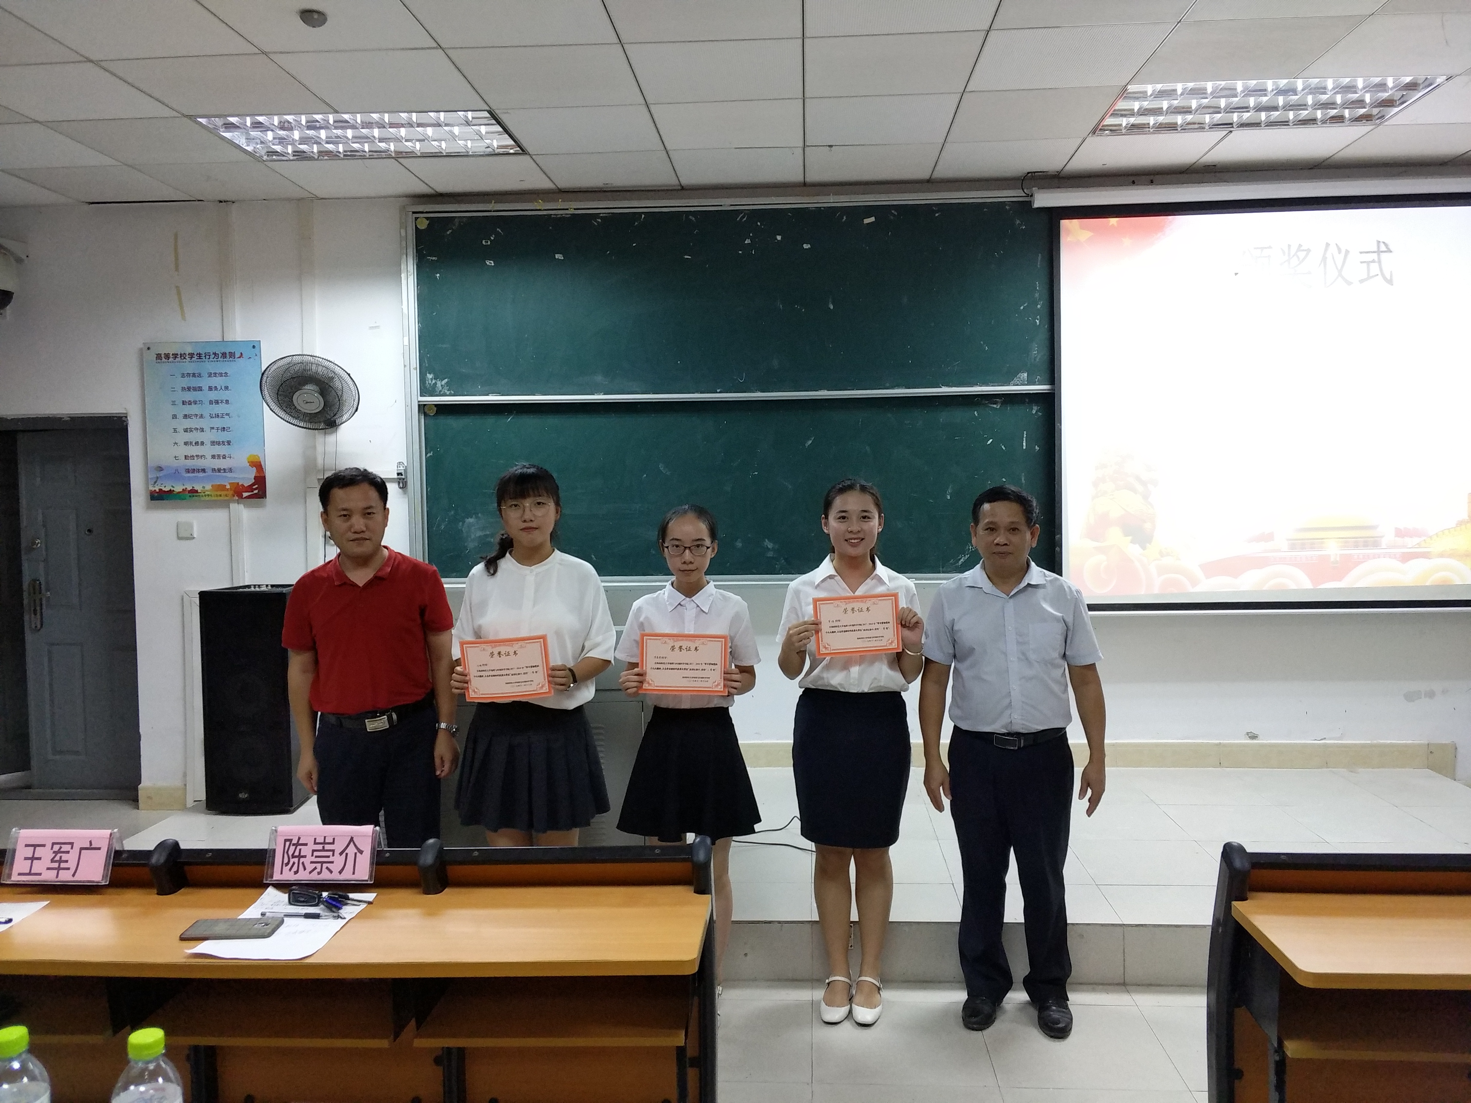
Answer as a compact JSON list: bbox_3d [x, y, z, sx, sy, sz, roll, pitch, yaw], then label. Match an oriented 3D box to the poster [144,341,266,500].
[{"bbox_3d":[-2.669,-0.654,5.351,0.607,0.795,0.015,0,3,3],"label":"poster"}]

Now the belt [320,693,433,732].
[{"bbox_3d":[-1.117,0.486,3.299,0.355,0.075,0.260,-1,4,-8],"label":"belt"}]

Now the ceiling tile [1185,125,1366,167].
[{"bbox_3d":[2.478,-1.841,4.870,0.610,0.020,0.582,0,3,3],"label":"ceiling tile"}]

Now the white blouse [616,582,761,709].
[{"bbox_3d":[-0.147,0.287,3.280,0.440,0.400,0.260,-1,4,0],"label":"white blouse"}]

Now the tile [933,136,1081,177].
[{"bbox_3d":[1.219,-1.781,4.807,0.600,0.020,0.590,0,3,3],"label":"tile"}]

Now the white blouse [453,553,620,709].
[{"bbox_3d":[-0.615,0.234,3.250,0.490,0.500,0.280,-1,4,0],"label":"white blouse"}]

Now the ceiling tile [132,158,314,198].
[{"bbox_3d":[-2.456,-1.805,5.171,0.610,0.020,0.582,0,3,3],"label":"ceiling tile"}]

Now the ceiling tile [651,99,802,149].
[{"bbox_3d":[-0.026,-1.765,4.377,0.605,0.020,0.590,0,4,4],"label":"ceiling tile"}]

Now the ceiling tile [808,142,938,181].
[{"bbox_3d":[0.618,-1.807,4.918,0.605,0.020,0.590,0,4,4],"label":"ceiling tile"}]

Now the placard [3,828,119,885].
[{"bbox_3d":[-1.381,0.623,2.170,0.215,0.105,0.090,0,4,3],"label":"placard"}]

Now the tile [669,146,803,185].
[{"bbox_3d":[0.023,-1.772,4.894,0.600,0.020,0.590,0,3,3],"label":"tile"}]

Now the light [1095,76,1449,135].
[{"bbox_3d":[2.068,-1.777,4.185,1.190,0.080,0.570,0,4,3],"label":"light"}]

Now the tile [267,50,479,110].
[{"bbox_3d":[-1.292,-1.748,3.946,0.610,0.020,0.565,0,3,3],"label":"tile"}]

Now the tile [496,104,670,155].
[{"bbox_3d":[-0.641,-1.785,4.479,0.610,0.020,0.565,0,3,3],"label":"tile"}]

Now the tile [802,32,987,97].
[{"bbox_3d":[0.547,-1.734,3.771,0.605,0.020,0.590,0,4,4],"label":"tile"}]

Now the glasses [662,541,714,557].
[{"bbox_3d":[-0.148,-0.004,3.191,0.143,0.045,0.140,-1,3,1],"label":"glasses"}]

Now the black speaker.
[{"bbox_3d":[-2.188,0.665,4.950,0.410,0.985,0.420,0,4,7],"label":"black speaker"}]

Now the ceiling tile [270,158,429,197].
[{"bbox_3d":[-1.783,-1.757,4.985,0.600,0.020,0.590,0,3,3],"label":"ceiling tile"}]

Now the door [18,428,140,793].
[{"bbox_3d":[-3.449,0.323,5.649,0.680,1.940,0.050,0,3,3],"label":"door"}]

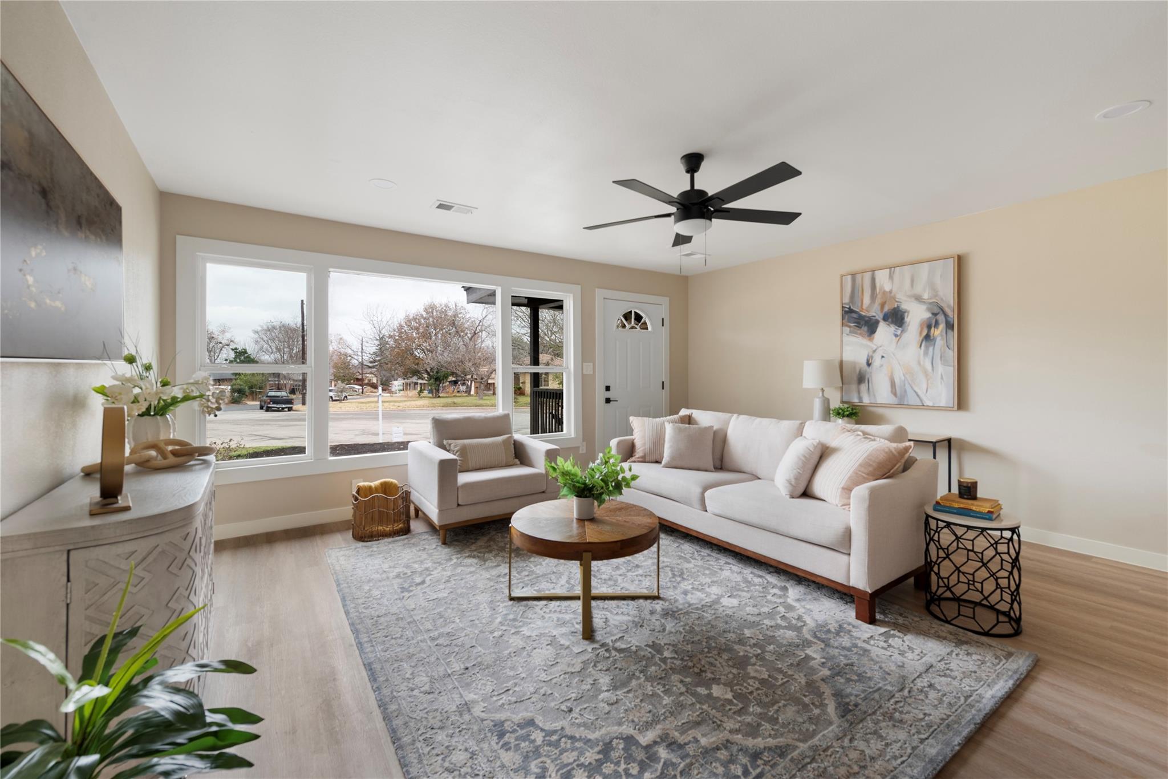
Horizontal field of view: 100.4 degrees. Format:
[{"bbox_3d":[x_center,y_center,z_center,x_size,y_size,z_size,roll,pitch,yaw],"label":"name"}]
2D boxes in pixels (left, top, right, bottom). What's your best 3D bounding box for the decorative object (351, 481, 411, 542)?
[{"bbox_3d":[-1.526,0.904,3.692,0.385,0.400,0.240,-1,2,-34],"label":"decorative object"}]

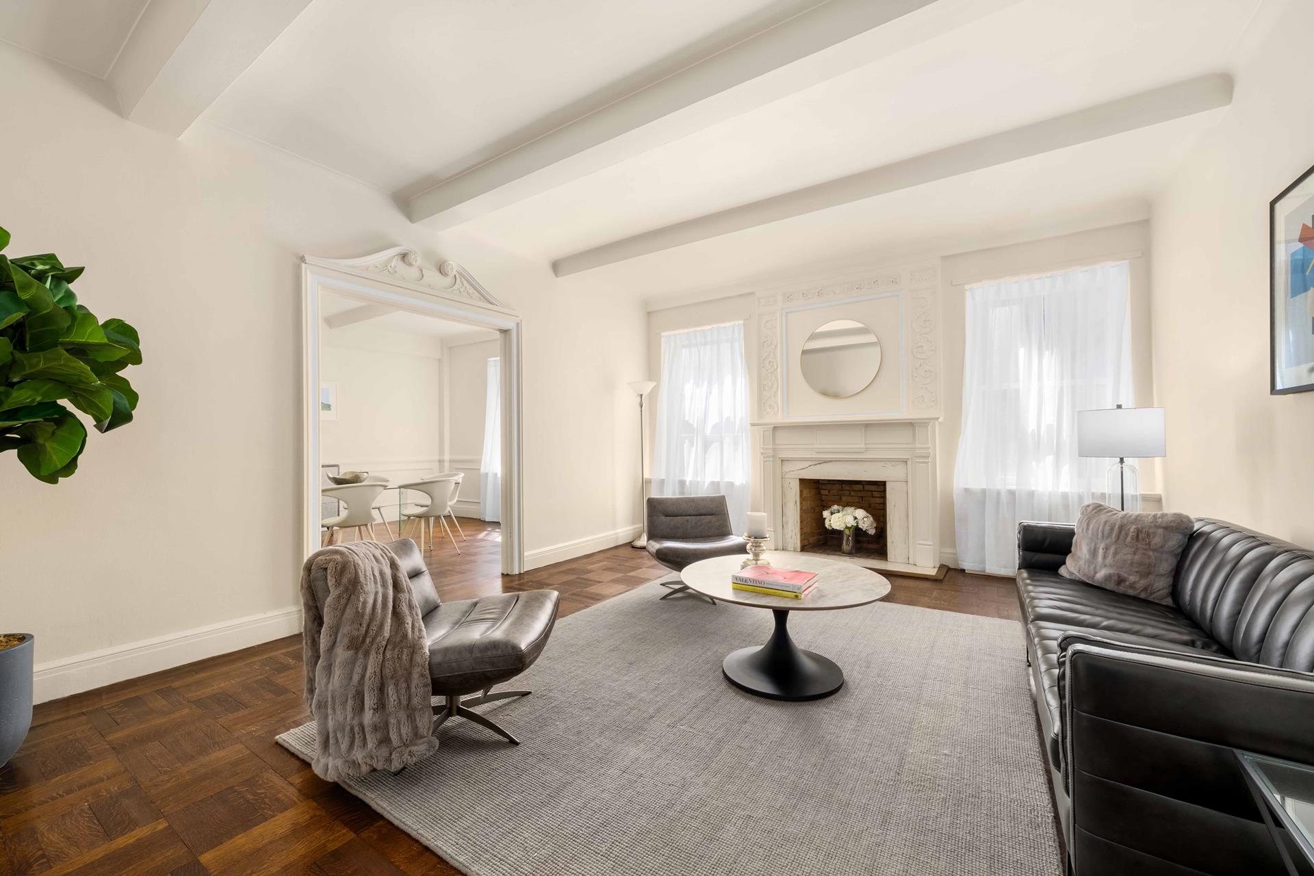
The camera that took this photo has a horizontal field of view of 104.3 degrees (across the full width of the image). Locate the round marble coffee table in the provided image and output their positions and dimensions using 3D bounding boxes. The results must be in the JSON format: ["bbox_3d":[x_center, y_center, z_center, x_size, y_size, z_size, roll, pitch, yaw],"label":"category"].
[{"bbox_3d":[0.606,0.905,2.487,0.975,0.464,0.975,-1,0,0],"label":"round marble coffee table"}]

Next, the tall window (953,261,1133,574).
[{"bbox_3d":[3.037,-0.086,4.054,1.197,2.412,0.147,-1,-1,33],"label":"tall window"}]

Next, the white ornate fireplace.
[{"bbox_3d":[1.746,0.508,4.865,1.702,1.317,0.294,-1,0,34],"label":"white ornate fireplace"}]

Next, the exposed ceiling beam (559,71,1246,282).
[{"bbox_3d":[0.993,-1.663,3.833,4.506,0.153,0.301,-1,-1,33],"label":"exposed ceiling beam"}]

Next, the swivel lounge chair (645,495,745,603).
[{"bbox_3d":[0.286,0.824,3.893,0.689,0.699,0.770,0,0,-8],"label":"swivel lounge chair"}]

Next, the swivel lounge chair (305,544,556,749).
[{"bbox_3d":[-0.837,0.825,2.116,0.770,0.699,0.689,-1,0,0],"label":"swivel lounge chair"}]

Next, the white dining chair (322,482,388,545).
[{"bbox_3d":[-2.745,0.805,4.577,0.570,0.783,0.600,-1,-1,33],"label":"white dining chair"}]

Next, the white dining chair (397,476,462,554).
[{"bbox_3d":[-2.331,0.819,5.180,0.537,0.770,0.547,-1,0,28],"label":"white dining chair"}]

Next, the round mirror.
[{"bbox_3d":[1.742,-0.749,4.885,0.755,0.755,0.030,-1,0,34],"label":"round mirror"}]

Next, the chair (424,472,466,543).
[{"bbox_3d":[-2.535,0.825,5.932,0.537,0.770,0.547,0,0,-45],"label":"chair"}]

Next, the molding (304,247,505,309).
[{"bbox_3d":[-1.675,-1.223,3.811,0.091,0.301,1.691,-1,-1,33],"label":"molding"}]

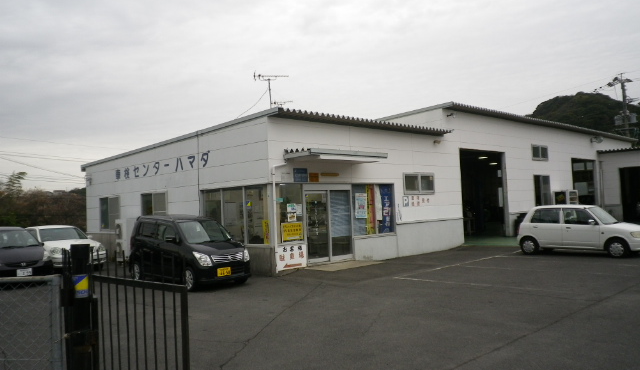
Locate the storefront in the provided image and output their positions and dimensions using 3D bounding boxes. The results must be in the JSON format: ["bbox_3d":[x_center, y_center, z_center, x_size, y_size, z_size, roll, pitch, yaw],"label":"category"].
[{"bbox_3d":[5.604,0.022,27.890,31.100,5.200,12.820,0,-3,-44],"label":"storefront"}]

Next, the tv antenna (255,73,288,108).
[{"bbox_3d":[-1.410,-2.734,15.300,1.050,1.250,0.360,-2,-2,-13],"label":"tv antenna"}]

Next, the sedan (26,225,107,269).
[{"bbox_3d":[-8.630,2.040,16.850,4.550,1.440,1.710,-4,-3,42],"label":"sedan"}]

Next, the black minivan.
[{"bbox_3d":[-3.140,1.555,12.500,3.395,1.650,1.475,-4,-3,43],"label":"black minivan"}]

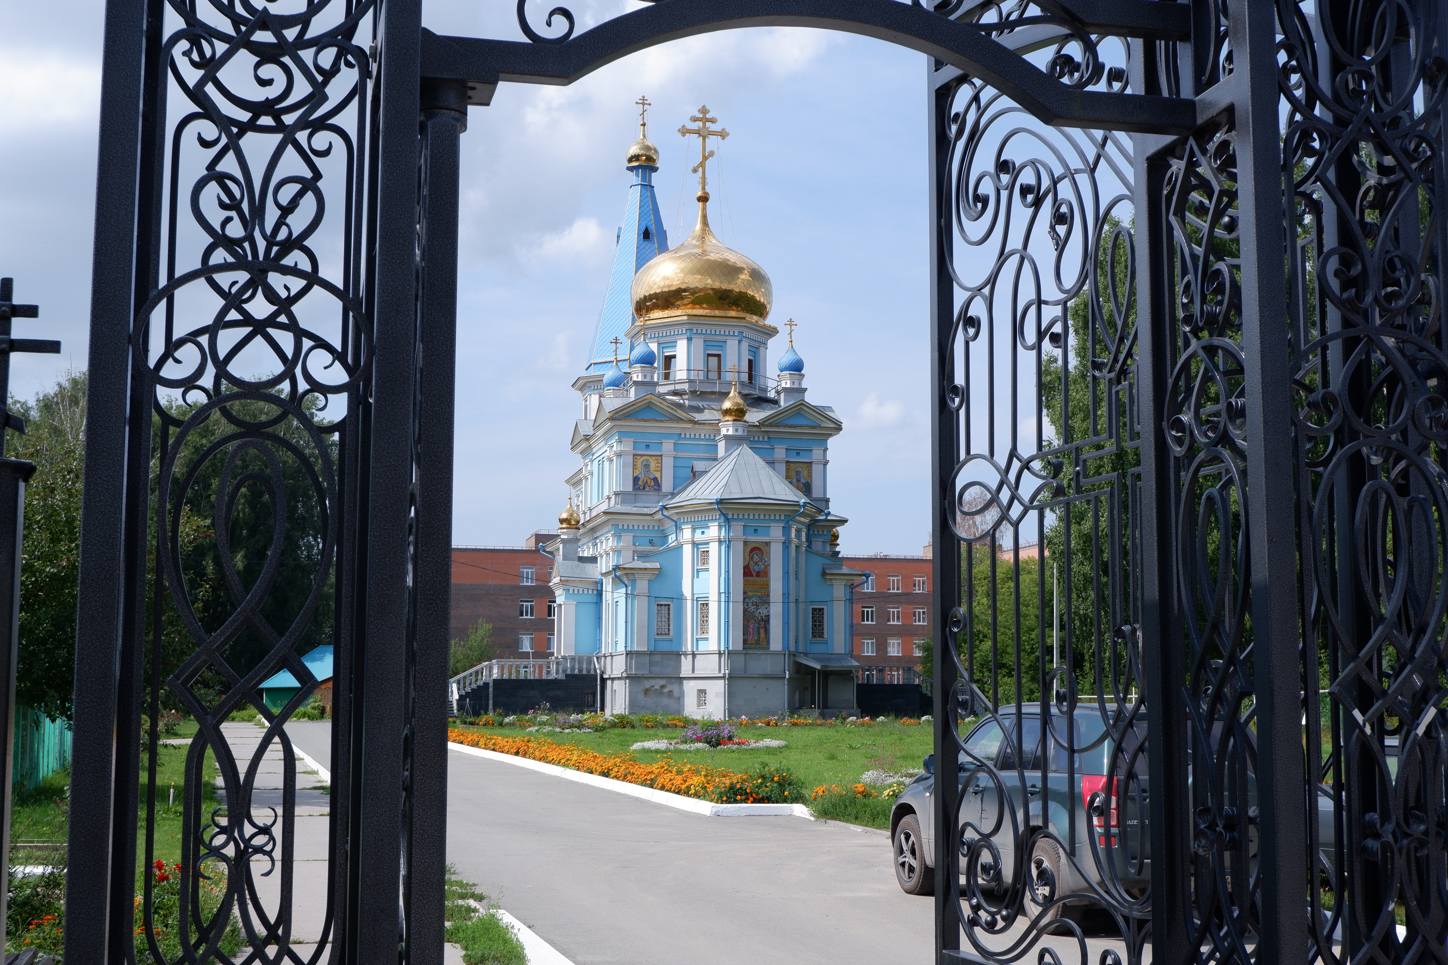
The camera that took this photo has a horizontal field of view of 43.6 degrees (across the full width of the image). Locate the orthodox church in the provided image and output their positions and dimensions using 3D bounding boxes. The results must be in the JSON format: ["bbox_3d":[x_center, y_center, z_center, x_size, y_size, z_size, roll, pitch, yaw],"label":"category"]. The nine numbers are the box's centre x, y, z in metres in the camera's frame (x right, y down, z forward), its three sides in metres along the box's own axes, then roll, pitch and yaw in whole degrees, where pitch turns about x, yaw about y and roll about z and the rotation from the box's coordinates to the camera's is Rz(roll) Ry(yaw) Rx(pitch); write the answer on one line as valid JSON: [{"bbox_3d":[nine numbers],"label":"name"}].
[{"bbox_3d":[-2.033,-5.808,96.511,16.200,35.921,29.211,2,-6,-14],"label":"orthodox church"}]

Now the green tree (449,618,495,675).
[{"bbox_3d":[-16.549,11.674,117.410,3.540,5.605,3.540,2,-6,-14],"label":"green tree"}]

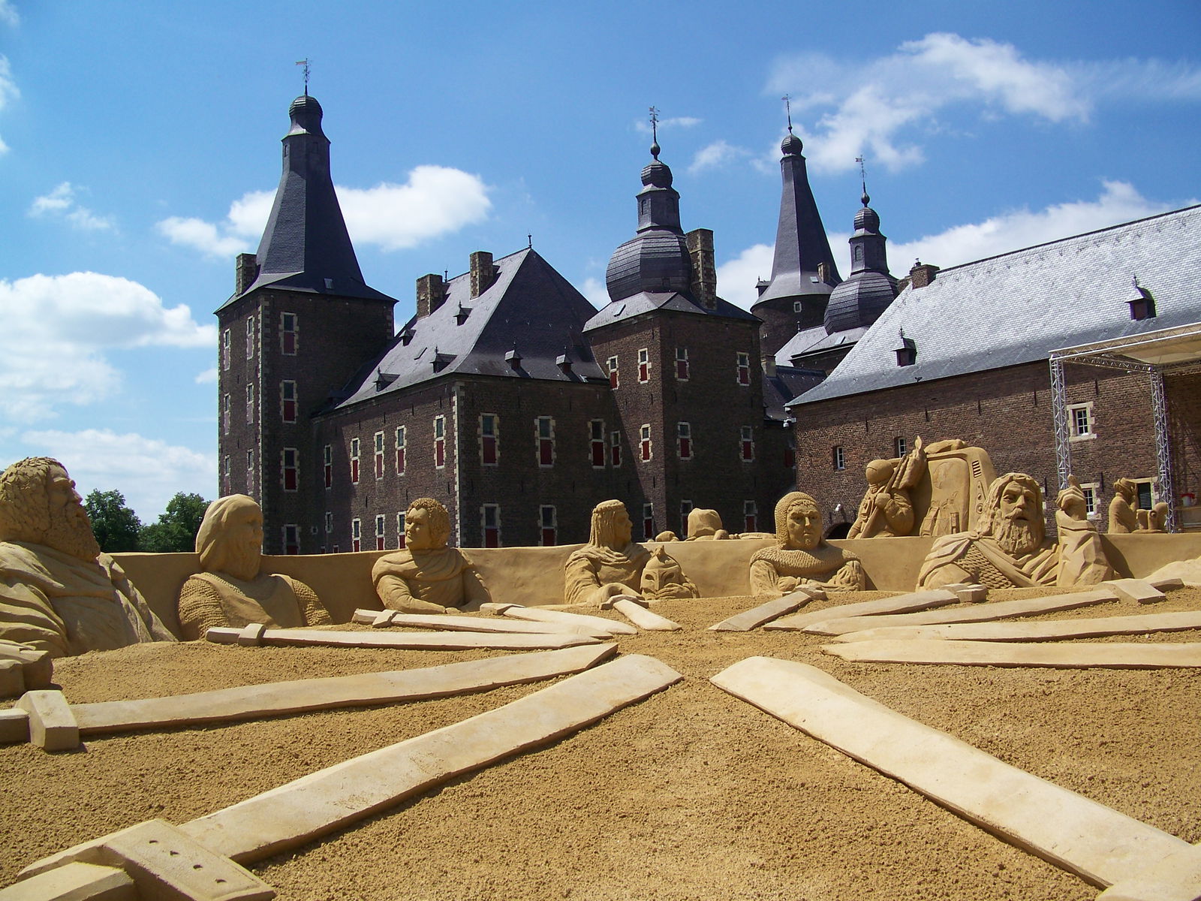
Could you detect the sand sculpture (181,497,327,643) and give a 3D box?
[{"bbox_3d":[-2.400,0.798,8.600,0.620,0.970,0.920,-7,-8,41],"label":"sand sculpture"}]

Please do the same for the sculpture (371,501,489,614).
[{"bbox_3d":[-1.169,0.727,8.600,0.780,0.810,0.550,0,-6,-21],"label":"sculpture"}]

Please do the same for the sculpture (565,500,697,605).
[{"bbox_3d":[0.249,0.831,10.200,1.050,0.860,0.680,-1,-6,-9],"label":"sculpture"}]

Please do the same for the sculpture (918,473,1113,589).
[{"bbox_3d":[2.958,0.578,8.900,1.360,0.830,0.700,-4,-6,16],"label":"sculpture"}]

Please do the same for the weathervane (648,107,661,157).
[{"bbox_3d":[2.984,-17.367,68.134,0.660,2.935,0.500,1,-7,-30],"label":"weathervane"}]

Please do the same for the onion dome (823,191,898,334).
[{"bbox_3d":[16.587,-11.586,76.945,5.774,8.800,5.774,2,-7,-35],"label":"onion dome"}]

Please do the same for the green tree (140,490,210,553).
[{"bbox_3d":[-33.917,8.151,100.000,6.300,9.600,6.300,-2,-6,0],"label":"green tree"}]

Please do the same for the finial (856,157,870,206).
[{"bbox_3d":[16.306,-16.801,77.506,0.750,3.175,0.520,1,-7,-30],"label":"finial"}]

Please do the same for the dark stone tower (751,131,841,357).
[{"bbox_3d":[15.701,-6.870,96.842,7.523,36.839,7.523,2,-7,-35],"label":"dark stone tower"}]

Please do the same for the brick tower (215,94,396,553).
[{"bbox_3d":[-18.830,-6.123,79.689,8.802,34.273,8.802,2,-7,-35],"label":"brick tower"}]

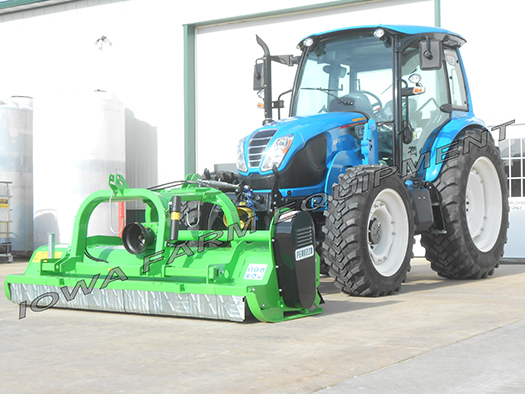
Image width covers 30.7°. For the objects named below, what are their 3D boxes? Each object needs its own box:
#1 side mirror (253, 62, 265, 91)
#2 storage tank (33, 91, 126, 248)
[{"bbox_3d":[-0.027,-1.306,10.400,0.080,0.280,0.210,1,-2,-42],"label":"side mirror"},{"bbox_3d":[-3.351,-0.440,17.500,1.670,3.020,1.670,-1,-1,0],"label":"storage tank"}]

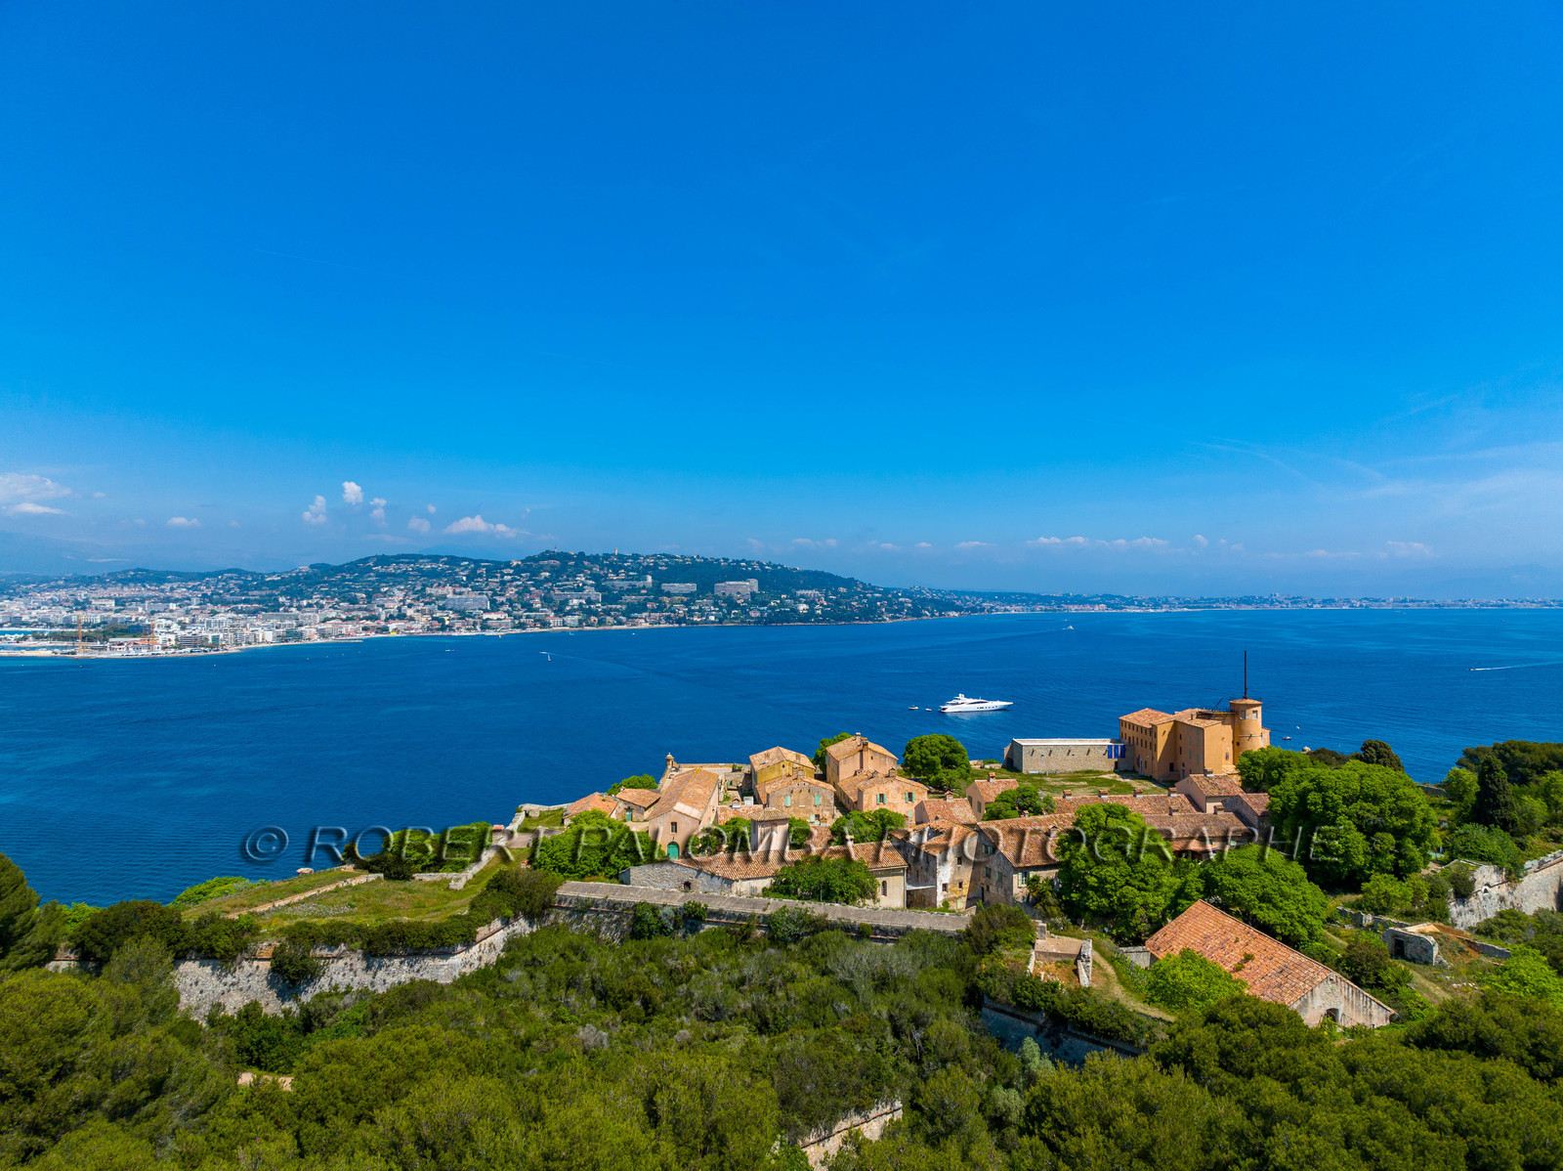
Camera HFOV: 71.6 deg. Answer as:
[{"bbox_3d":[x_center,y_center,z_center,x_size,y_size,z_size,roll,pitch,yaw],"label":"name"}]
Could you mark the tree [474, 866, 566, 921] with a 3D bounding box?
[{"bbox_3d":[-32.100,36.900,132.000,10.900,5.800,8.500,0,-1,0],"label":"tree"}]

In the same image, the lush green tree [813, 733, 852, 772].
[{"bbox_3d":[12.482,38.058,245.965,10.500,8.970,9.500,0,0,3],"label":"lush green tree"}]

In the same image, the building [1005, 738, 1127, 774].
[{"bbox_3d":[63.200,37.700,241.500,24.000,6.300,10.500,0,-1,-3],"label":"building"}]

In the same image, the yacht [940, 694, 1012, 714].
[{"bbox_3d":[111.300,66.300,617.000,43.000,11.000,8.500,0,-1,-15],"label":"yacht"}]

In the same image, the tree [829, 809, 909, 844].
[{"bbox_3d":[14.310,40.100,177.450,12.550,7.140,9.980,0,0,5],"label":"tree"}]

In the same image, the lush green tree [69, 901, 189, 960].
[{"bbox_3d":[-74.058,38.578,122.976,11.000,5.987,8.500,0,-1,-31],"label":"lush green tree"}]

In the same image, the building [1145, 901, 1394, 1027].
[{"bbox_3d":[46.619,37.172,105.588,12.323,6.659,21.510,0,0,-9],"label":"building"}]

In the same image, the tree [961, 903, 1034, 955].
[{"bbox_3d":[24.151,38.103,119.978,7.600,5.690,6.800,0,0,11],"label":"tree"}]

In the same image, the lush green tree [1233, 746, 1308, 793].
[{"bbox_3d":[97.783,37.172,215.959,13.600,10.269,12.500,0,0,24],"label":"lush green tree"}]

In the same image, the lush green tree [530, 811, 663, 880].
[{"bbox_3d":[-28.420,39.080,166.950,20.110,8.670,14.700,0,0,-10],"label":"lush green tree"}]

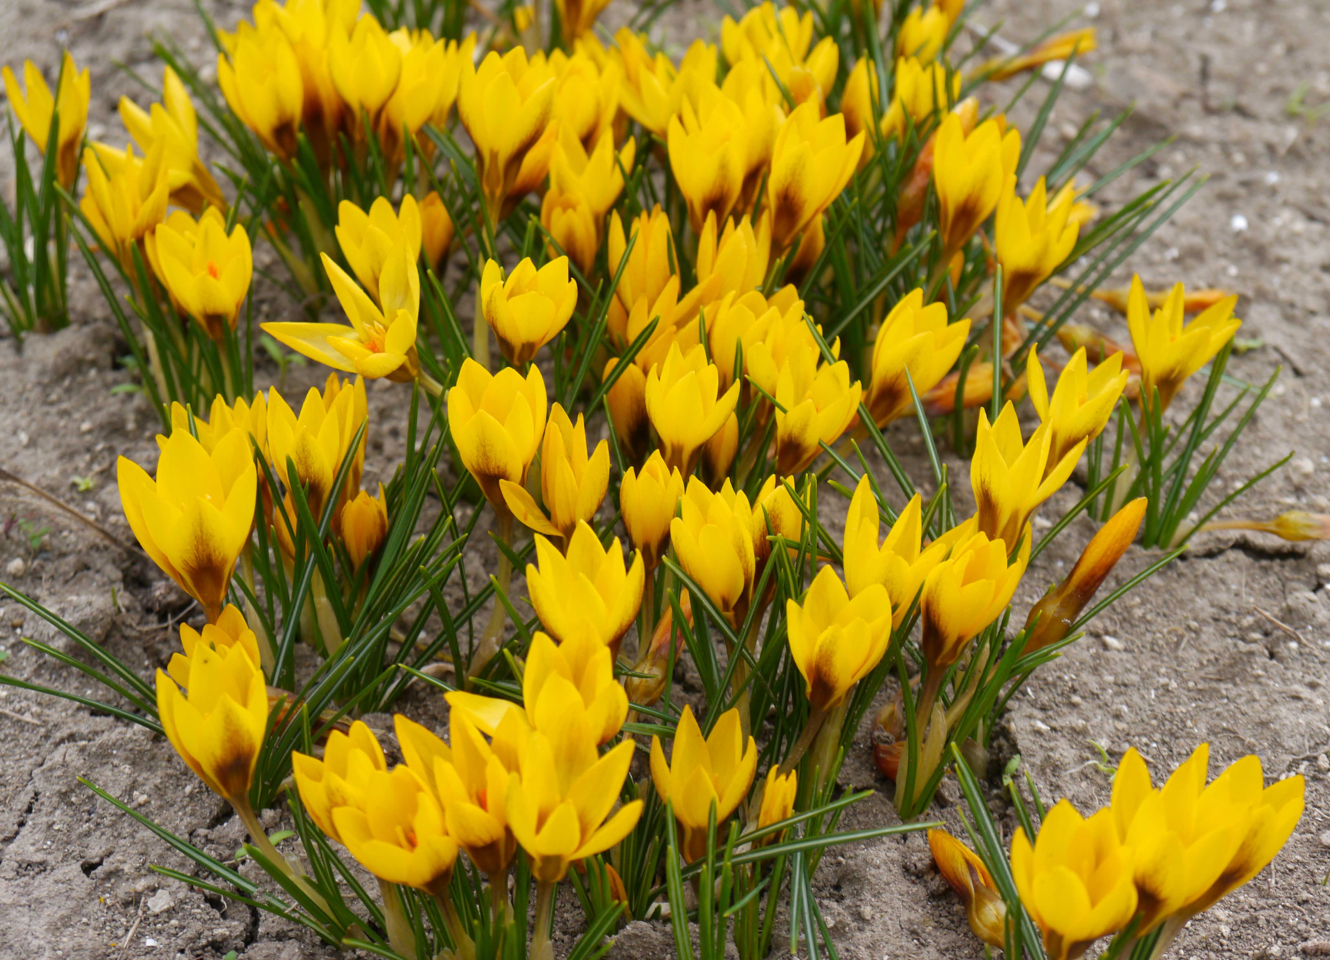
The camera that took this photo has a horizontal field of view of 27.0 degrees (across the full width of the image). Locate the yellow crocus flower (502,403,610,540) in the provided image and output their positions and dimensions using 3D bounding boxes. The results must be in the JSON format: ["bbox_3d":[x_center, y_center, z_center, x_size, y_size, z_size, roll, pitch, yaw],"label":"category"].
[{"bbox_3d":[-0.028,0.000,0.710,0.028,0.038,0.021,2,36,-1],"label":"yellow crocus flower"}]

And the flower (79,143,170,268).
[{"bbox_3d":[-0.158,-0.079,0.820,0.026,0.037,0.025,-4,36,3],"label":"flower"}]

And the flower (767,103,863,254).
[{"bbox_3d":[0.052,-0.102,0.971,0.031,0.052,0.031,11,37,-9],"label":"flower"}]

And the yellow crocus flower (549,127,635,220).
[{"bbox_3d":[-0.021,-0.090,0.840,0.026,0.029,0.025,-2,36,1],"label":"yellow crocus flower"}]

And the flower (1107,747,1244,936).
[{"bbox_3d":[0.116,0.084,0.628,0.029,0.044,0.029,8,32,-5],"label":"flower"}]

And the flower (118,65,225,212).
[{"bbox_3d":[-0.179,-0.123,1.030,0.034,0.045,0.034,-25,35,0],"label":"flower"}]

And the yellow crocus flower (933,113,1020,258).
[{"bbox_3d":[0.089,-0.086,0.825,0.024,0.044,0.023,11,35,-8],"label":"yellow crocus flower"}]

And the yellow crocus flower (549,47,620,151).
[{"bbox_3d":[-0.031,-0.144,1.070,0.028,0.040,0.028,0,38,0],"label":"yellow crocus flower"}]

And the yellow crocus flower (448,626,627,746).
[{"bbox_3d":[-0.029,0.057,0.672,0.036,0.034,0.030,-2,32,1],"label":"yellow crocus flower"}]

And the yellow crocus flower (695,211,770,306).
[{"bbox_3d":[0.023,-0.071,0.961,0.025,0.041,0.025,4,38,-3],"label":"yellow crocus flower"}]

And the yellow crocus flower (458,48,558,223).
[{"bbox_3d":[-0.047,-0.099,0.815,0.029,0.052,0.028,3,36,-2],"label":"yellow crocus flower"}]

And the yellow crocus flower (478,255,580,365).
[{"bbox_3d":[-0.040,-0.047,0.805,0.029,0.030,0.028,0,37,0],"label":"yellow crocus flower"}]

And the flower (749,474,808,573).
[{"bbox_3d":[0.028,0.014,0.710,0.015,0.035,0.014,8,36,-6],"label":"flower"}]

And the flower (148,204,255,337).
[{"bbox_3d":[-0.138,-0.058,0.818,0.030,0.042,0.028,-7,45,5],"label":"flower"}]

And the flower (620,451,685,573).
[{"bbox_3d":[-0.003,0.010,0.740,0.018,0.034,0.017,0,35,0],"label":"flower"}]

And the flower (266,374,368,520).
[{"bbox_3d":[-0.096,-0.007,0.760,0.028,0.040,0.026,-2,35,1],"label":"flower"}]

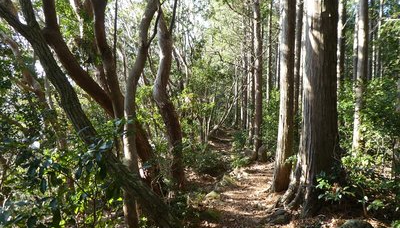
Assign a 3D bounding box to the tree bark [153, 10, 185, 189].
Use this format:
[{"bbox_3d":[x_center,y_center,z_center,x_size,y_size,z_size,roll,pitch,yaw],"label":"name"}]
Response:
[{"bbox_3d":[-0.602,-0.277,5.300,0.580,3.380,0.480,0,3,0],"label":"tree bark"}]

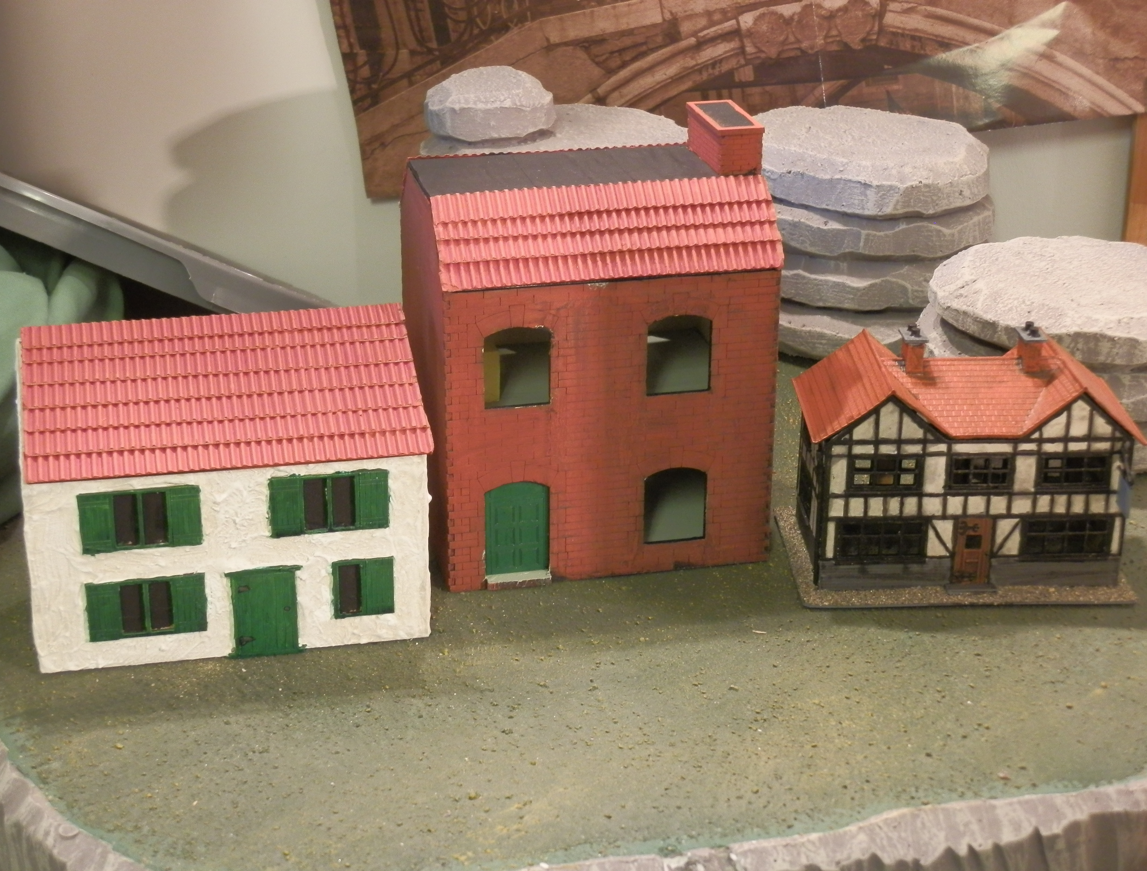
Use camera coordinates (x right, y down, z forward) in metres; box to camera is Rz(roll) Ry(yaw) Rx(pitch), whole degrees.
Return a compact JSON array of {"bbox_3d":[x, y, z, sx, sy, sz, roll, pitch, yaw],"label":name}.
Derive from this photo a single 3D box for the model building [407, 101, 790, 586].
[{"bbox_3d":[0.004,-0.042,0.809,0.129,0.164,0.115,-5,23,-12],"label":"model building"}]

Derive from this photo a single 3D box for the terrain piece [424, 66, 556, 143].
[{"bbox_3d":[-0.041,-0.165,1.013,0.065,0.026,0.054,-2,22,-5],"label":"terrain piece"}]

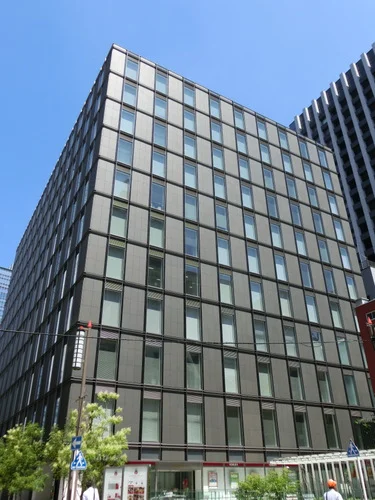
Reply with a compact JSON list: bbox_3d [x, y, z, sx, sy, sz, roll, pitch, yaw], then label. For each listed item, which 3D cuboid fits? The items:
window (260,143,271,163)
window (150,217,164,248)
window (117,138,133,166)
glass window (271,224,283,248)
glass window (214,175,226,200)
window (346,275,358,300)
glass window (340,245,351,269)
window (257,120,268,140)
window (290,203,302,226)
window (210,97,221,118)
[{"bbox_3d":[9.584,-11.619,51.207,1.370,2.850,0.150,15,-33,-26],"label":"window"},{"bbox_3d":[-2.681,-1.585,37.398,1.300,2.850,0.150,15,-33,-26],"label":"window"},{"bbox_3d":[-5.722,-8.881,38.617,1.382,2.800,0.150,15,-33,-26],"label":"window"},{"bbox_3d":[9.764,-1.618,46.152,1.380,2.840,0.180,15,-33,-26],"label":"glass window"},{"bbox_3d":[3.389,-6.617,44.350,1.320,2.900,0.150,15,-33,-26],"label":"glass window"},{"bbox_3d":[19.231,4.412,49.078,1.380,2.840,0.180,15,-33,-26],"label":"window"},{"bbox_3d":[18.833,1.094,49.690,1.280,2.860,0.150,15,-33,-26],"label":"glass window"},{"bbox_3d":[9.591,-15.354,53.797,1.380,2.840,0.180,15,-33,-26],"label":"window"},{"bbox_3d":[12.862,-4.227,49.698,1.380,2.800,0.180,15,-33,-26],"label":"window"},{"bbox_3d":[3.311,-16.651,49.489,1.280,2.860,0.150,15,-33,-26],"label":"window"}]

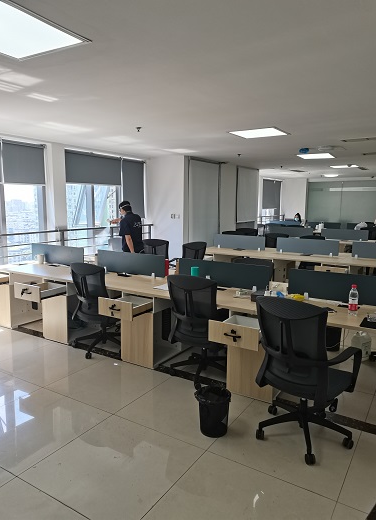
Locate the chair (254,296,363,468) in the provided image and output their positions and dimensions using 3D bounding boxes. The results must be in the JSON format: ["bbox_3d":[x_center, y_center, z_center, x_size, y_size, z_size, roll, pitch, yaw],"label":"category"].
[{"bbox_3d":[0.792,0.716,2.610,0.620,0.990,0.630,8,11,40],"label":"chair"}]

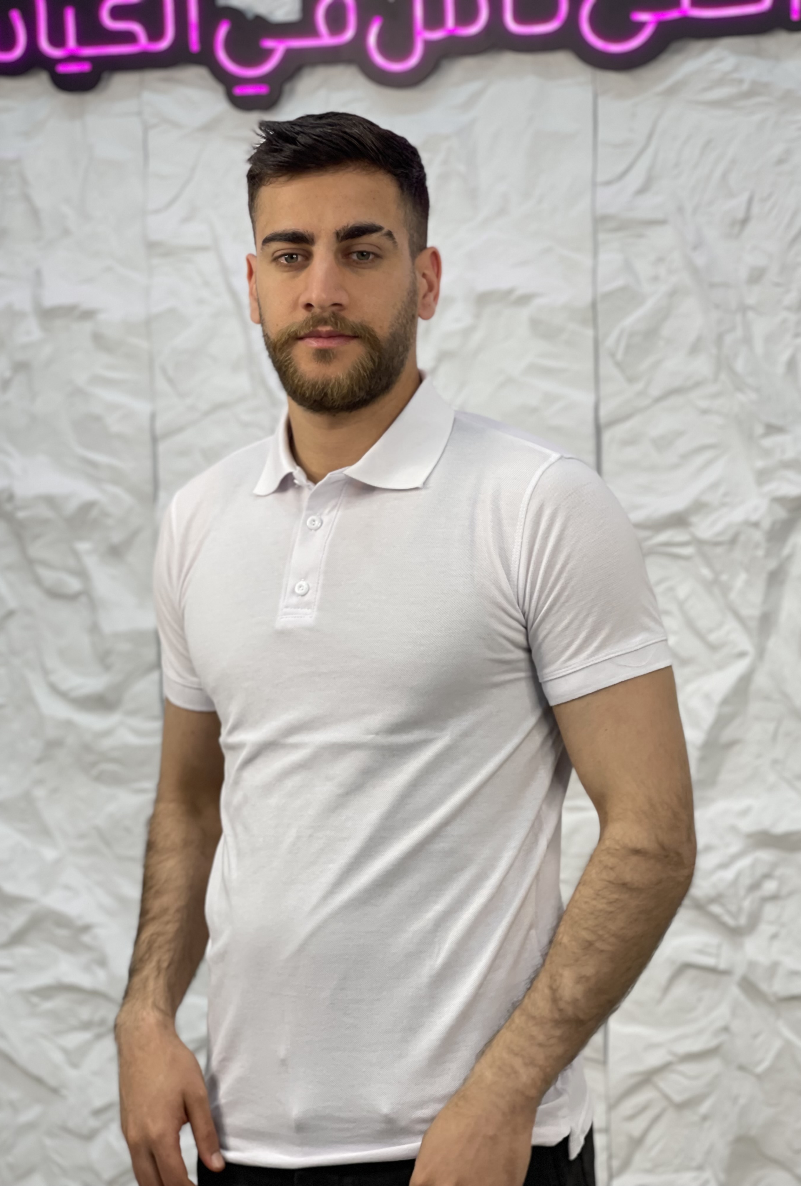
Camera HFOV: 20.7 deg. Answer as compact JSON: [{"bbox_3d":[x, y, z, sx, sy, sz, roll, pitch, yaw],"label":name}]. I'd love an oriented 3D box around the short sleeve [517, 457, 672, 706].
[{"bbox_3d":[0.173,-0.010,1.950,0.135,0.215,0.160,0,4,25],"label":"short sleeve"}]

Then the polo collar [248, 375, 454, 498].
[{"bbox_3d":[-0.043,-0.145,2.030,0.180,0.115,0.165,0,4,25],"label":"polo collar"}]

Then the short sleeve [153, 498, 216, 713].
[{"bbox_3d":[-0.196,0.012,2.120,0.110,0.205,0.150,0,4,25],"label":"short sleeve"}]

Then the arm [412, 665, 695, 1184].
[{"bbox_3d":[0.136,0.295,1.880,0.195,0.475,0.260,0,4,25],"label":"arm"}]

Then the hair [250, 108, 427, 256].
[{"bbox_3d":[-0.058,-0.370,2.030,0.165,0.150,0.195,-1,3,9],"label":"hair"}]

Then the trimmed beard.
[{"bbox_3d":[-0.054,-0.220,1.965,0.142,0.120,0.105,-1,3,9],"label":"trimmed beard"}]

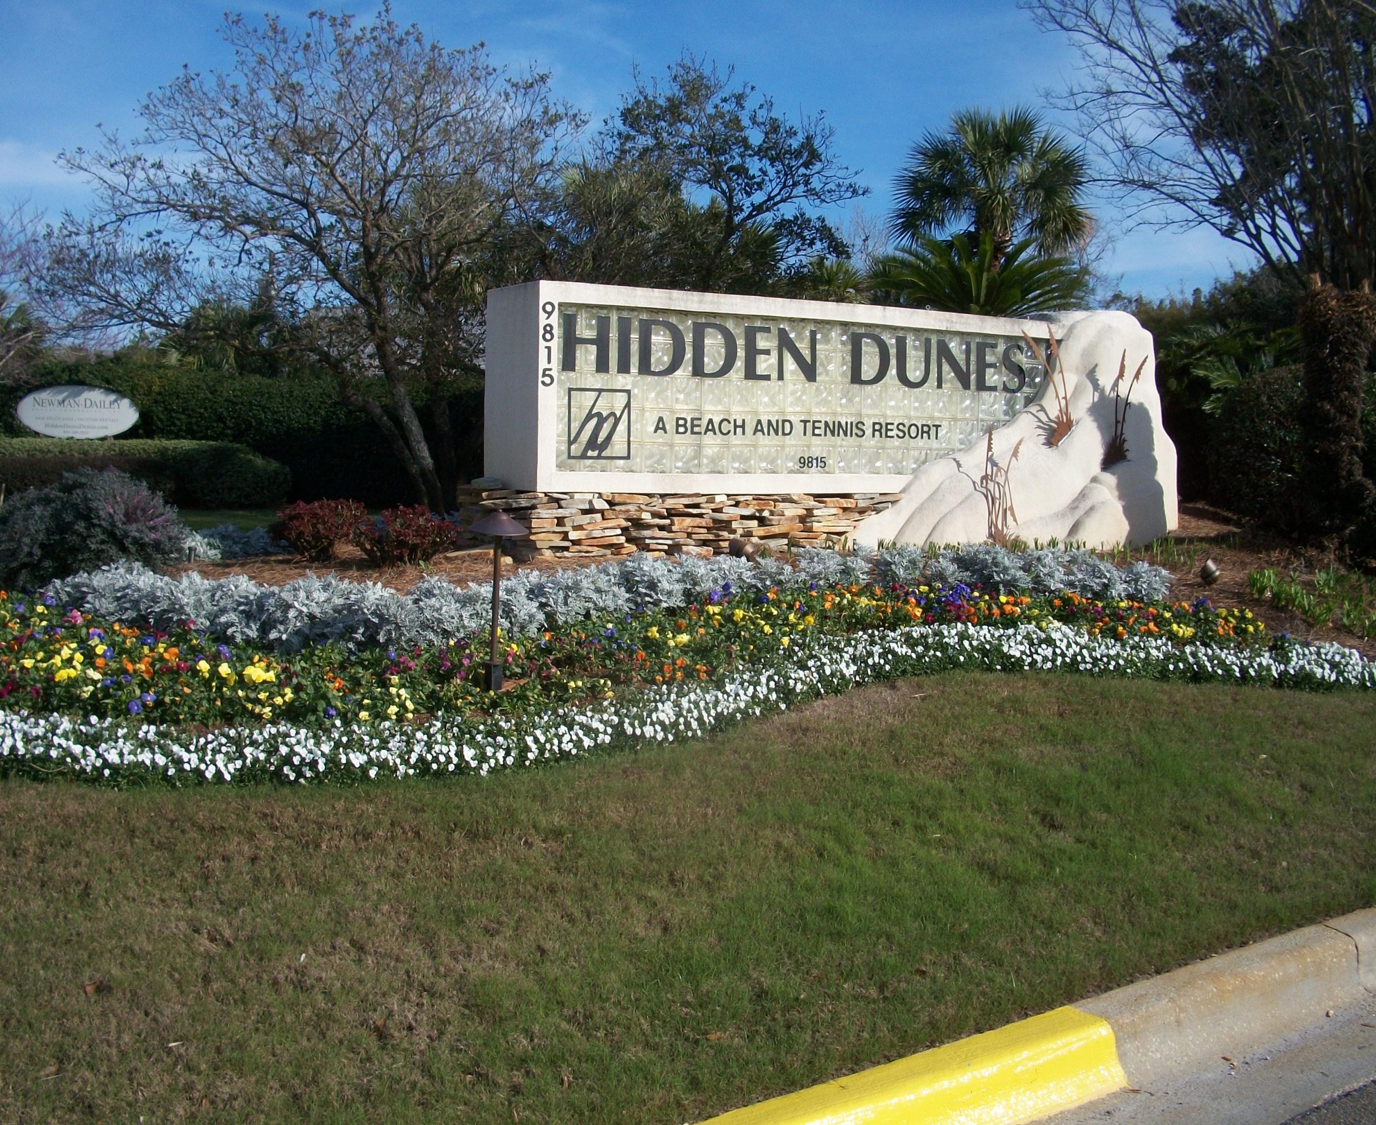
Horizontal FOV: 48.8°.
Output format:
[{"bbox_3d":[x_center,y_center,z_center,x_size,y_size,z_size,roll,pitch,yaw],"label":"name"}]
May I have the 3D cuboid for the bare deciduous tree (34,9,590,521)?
[{"bbox_3d":[-3.580,-2.879,14.500,5.050,4.896,4.900,1,4,0],"label":"bare deciduous tree"}]

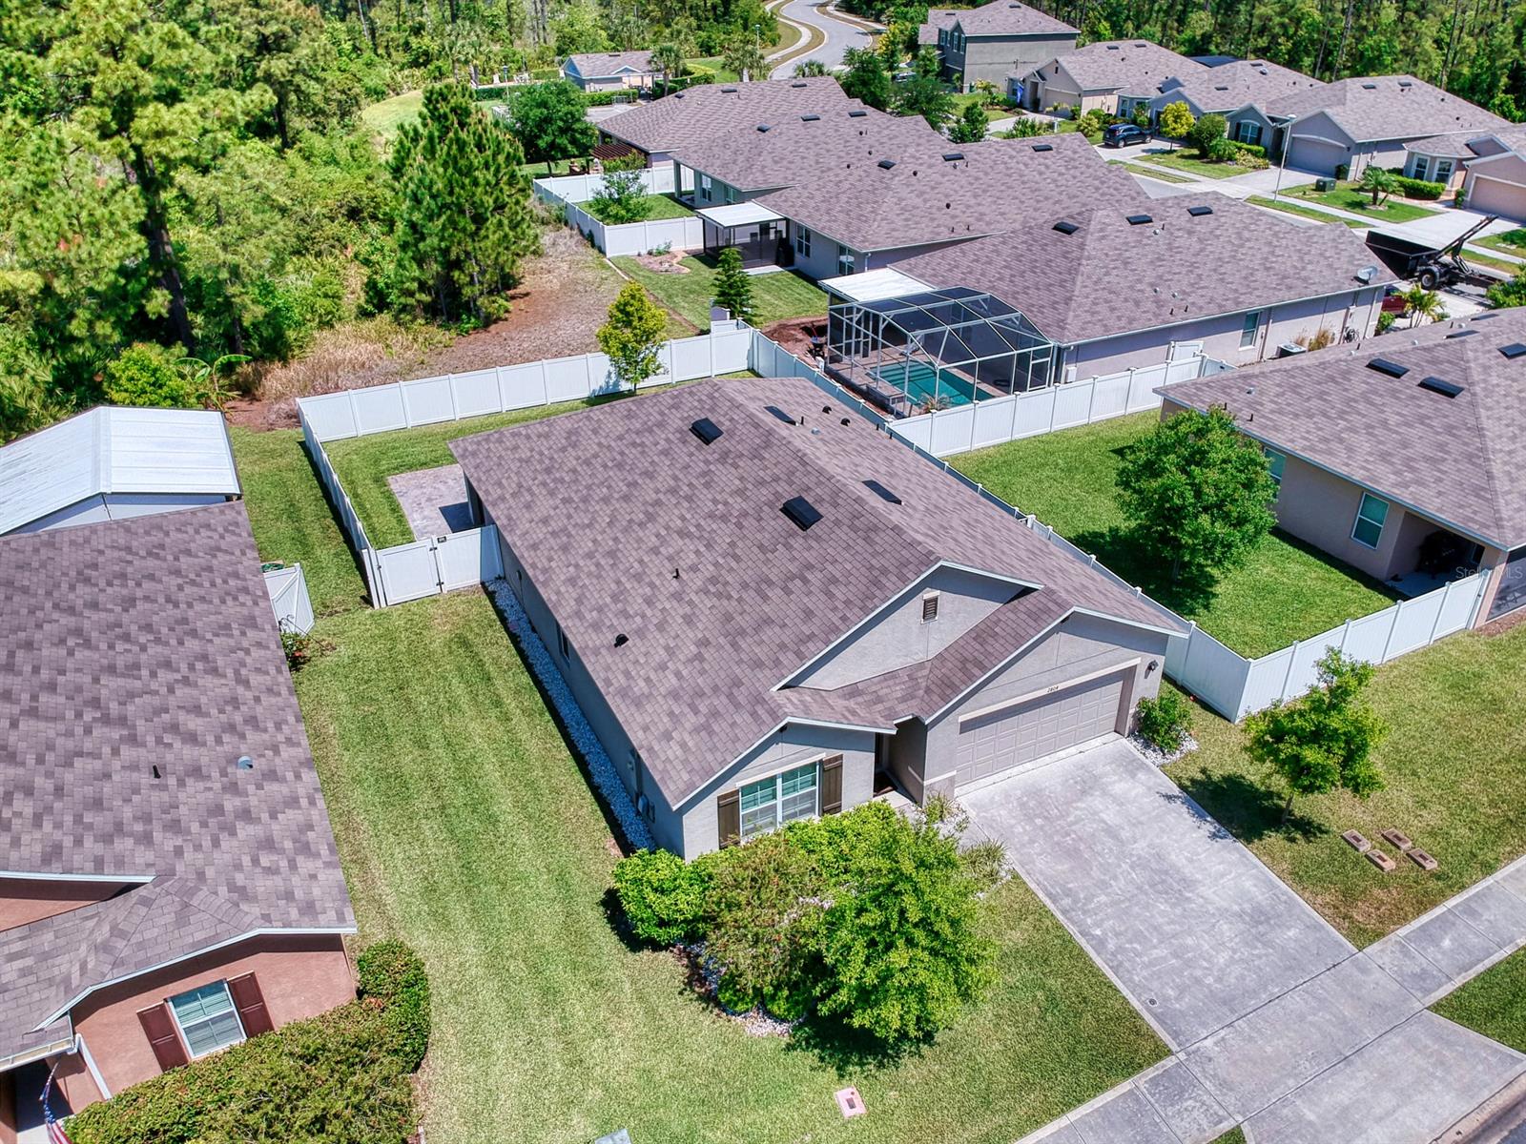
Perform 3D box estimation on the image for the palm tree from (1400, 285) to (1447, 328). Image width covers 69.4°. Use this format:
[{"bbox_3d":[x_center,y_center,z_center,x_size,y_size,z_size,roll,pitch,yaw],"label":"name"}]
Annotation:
[{"bbox_3d":[30.630,-12.132,51.071,2.300,2.400,2.300,-14,32,-22],"label":"palm tree"}]

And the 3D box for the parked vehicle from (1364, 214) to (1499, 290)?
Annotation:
[{"bbox_3d":[34.705,-17.579,58.479,2.400,4.200,7.900,-14,34,-22],"label":"parked vehicle"}]

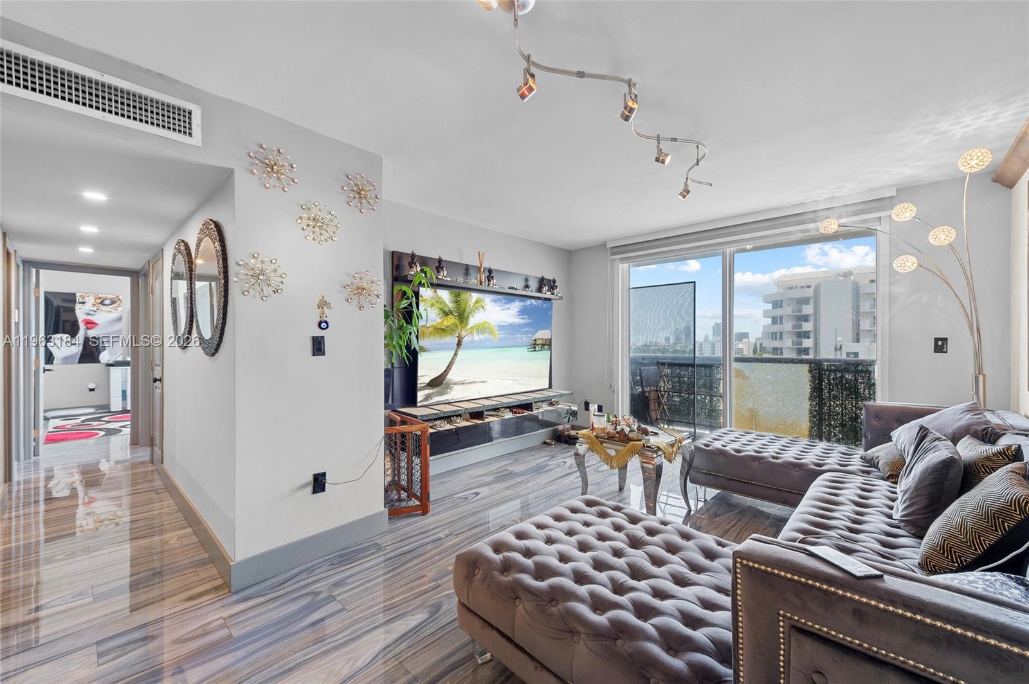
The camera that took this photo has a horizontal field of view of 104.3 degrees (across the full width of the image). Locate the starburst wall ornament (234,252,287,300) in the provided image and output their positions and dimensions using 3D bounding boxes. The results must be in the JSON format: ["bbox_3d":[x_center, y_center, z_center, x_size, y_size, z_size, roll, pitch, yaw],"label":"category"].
[{"bbox_3d":[-1.299,-0.336,2.048,0.080,0.240,0.240,0,0,42],"label":"starburst wall ornament"}]

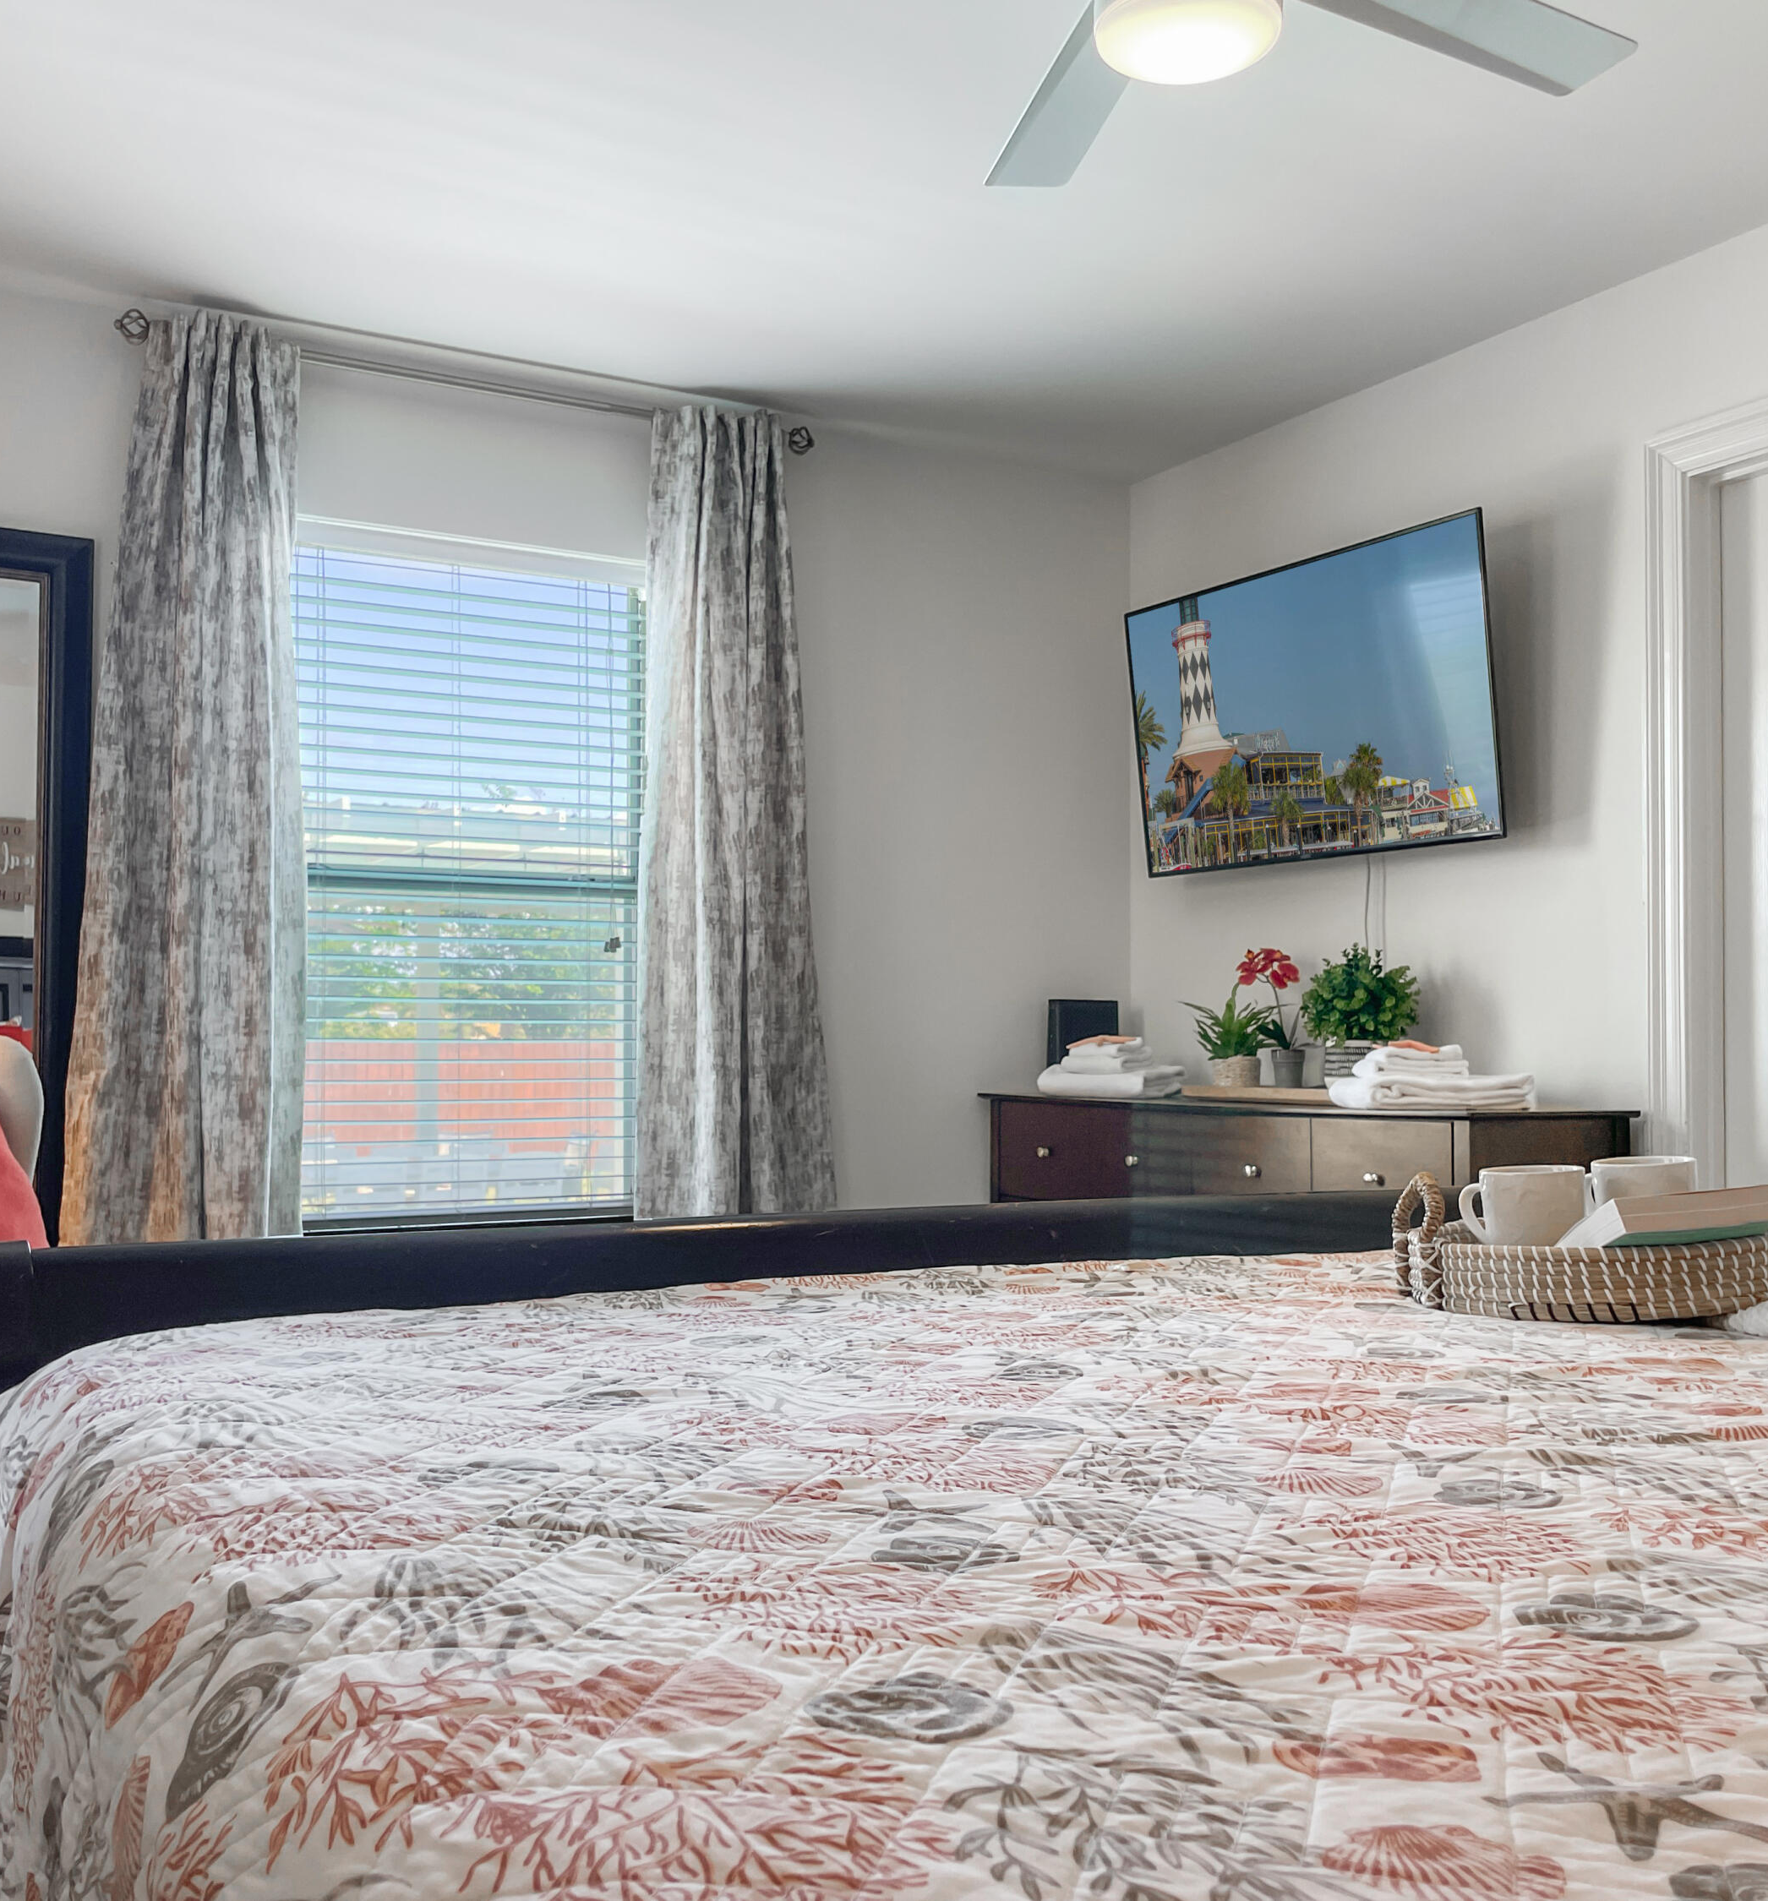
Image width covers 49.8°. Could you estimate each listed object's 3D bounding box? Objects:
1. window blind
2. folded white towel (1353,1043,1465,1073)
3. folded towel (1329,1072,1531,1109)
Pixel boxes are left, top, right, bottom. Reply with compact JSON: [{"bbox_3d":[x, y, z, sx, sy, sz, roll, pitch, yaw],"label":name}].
[{"bbox_3d":[-0.930,-0.153,4.160,0.850,1.450,0.060,1,-3,-29],"label":"window blind"},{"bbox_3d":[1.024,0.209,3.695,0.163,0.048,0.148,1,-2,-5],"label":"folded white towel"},{"bbox_3d":[1.061,0.277,3.701,0.307,0.063,0.267,1,-2,-5],"label":"folded towel"}]

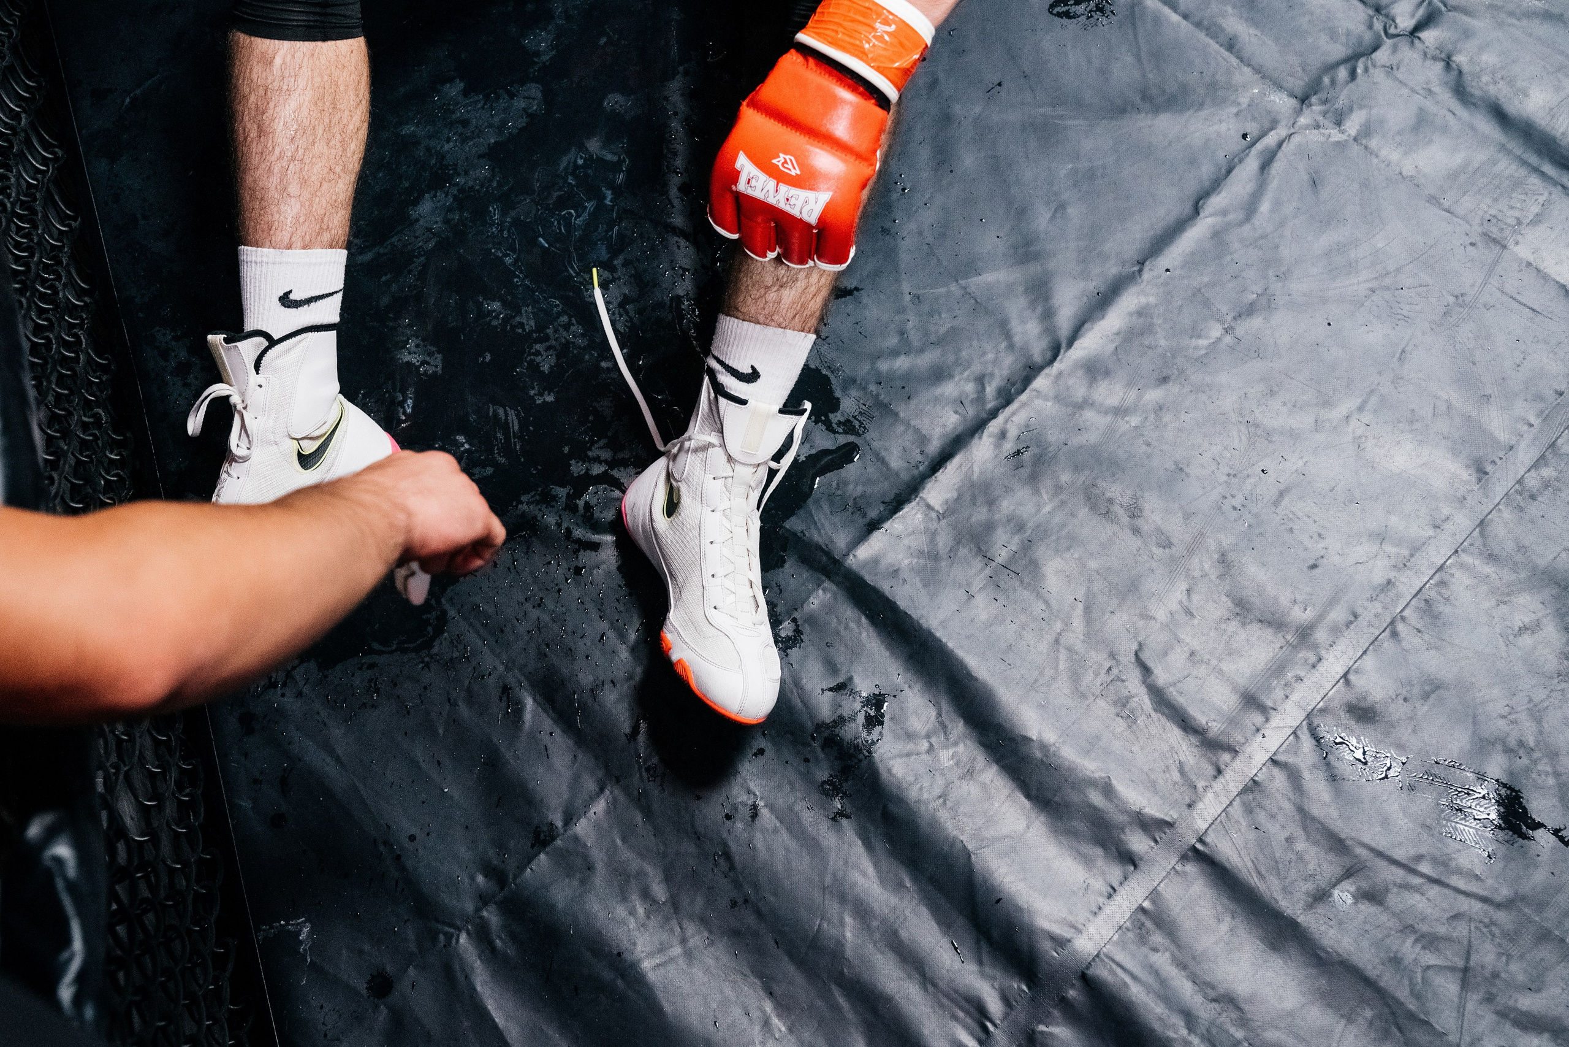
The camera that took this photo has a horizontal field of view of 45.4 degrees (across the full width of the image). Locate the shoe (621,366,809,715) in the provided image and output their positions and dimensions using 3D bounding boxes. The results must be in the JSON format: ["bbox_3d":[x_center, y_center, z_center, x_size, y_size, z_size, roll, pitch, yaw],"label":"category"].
[{"bbox_3d":[-0.050,0.016,1.570,0.195,0.104,0.290,-61,38,23],"label":"shoe"}]

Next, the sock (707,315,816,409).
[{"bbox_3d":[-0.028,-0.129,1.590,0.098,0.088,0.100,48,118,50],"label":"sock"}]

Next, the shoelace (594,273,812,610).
[{"bbox_3d":[-0.078,-0.099,1.636,0.164,0.080,0.425,-61,38,23],"label":"shoelace"}]

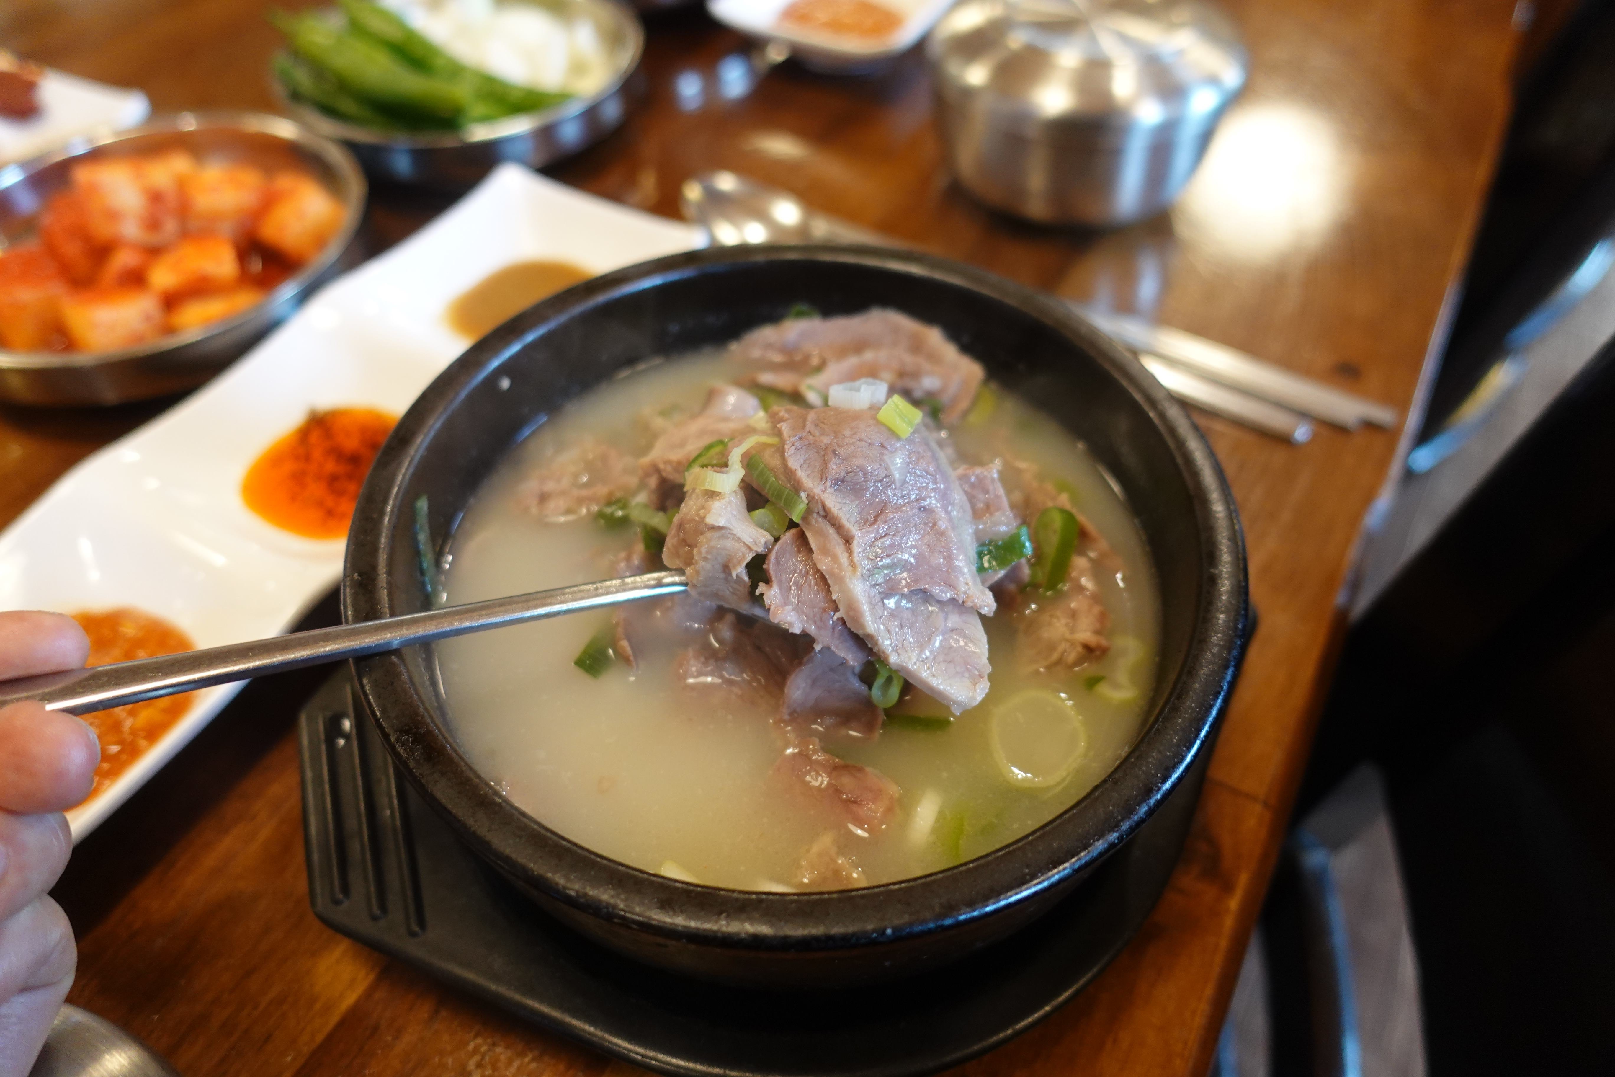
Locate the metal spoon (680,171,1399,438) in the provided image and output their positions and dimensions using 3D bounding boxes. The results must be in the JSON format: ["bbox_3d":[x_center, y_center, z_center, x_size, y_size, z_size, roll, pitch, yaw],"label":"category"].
[{"bbox_3d":[0.054,-0.079,0.343,0.222,0.020,0.043,24,54,18],"label":"metal spoon"}]

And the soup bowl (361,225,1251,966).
[{"bbox_3d":[-0.002,0.015,0.222,0.161,0.073,0.161,1,50,-1],"label":"soup bowl"}]

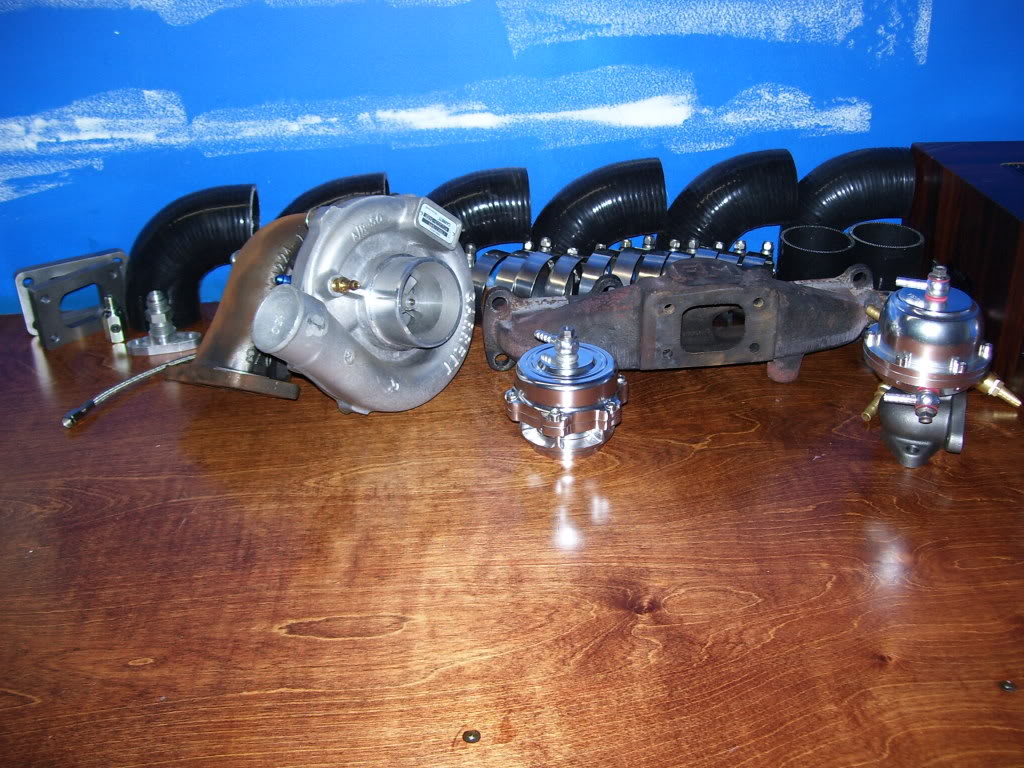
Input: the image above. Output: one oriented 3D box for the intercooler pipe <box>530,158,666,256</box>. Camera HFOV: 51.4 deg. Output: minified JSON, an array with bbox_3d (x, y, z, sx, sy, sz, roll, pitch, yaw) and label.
[{"bbox_3d":[0.082,-0.162,1.115,0.140,0.136,0.073,-4,29,-7],"label":"intercooler pipe"}]

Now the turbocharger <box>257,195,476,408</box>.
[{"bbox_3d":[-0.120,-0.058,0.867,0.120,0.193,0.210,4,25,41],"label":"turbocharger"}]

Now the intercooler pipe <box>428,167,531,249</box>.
[{"bbox_3d":[-0.054,-0.153,1.098,0.140,0.136,0.073,-2,29,-4],"label":"intercooler pipe"}]

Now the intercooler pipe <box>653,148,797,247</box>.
[{"bbox_3d":[0.223,-0.177,1.142,0.140,0.136,0.073,-6,30,-10],"label":"intercooler pipe"}]

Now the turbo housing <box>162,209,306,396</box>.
[{"bbox_3d":[-0.220,-0.080,0.950,0.135,0.150,0.150,4,25,41],"label":"turbo housing"}]

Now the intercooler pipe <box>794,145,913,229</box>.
[{"bbox_3d":[0.358,-0.195,1.175,0.140,0.136,0.073,3,29,4],"label":"intercooler pipe"}]

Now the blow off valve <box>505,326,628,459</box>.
[{"bbox_3d":[0.045,0.000,0.858,0.100,0.103,0.100,0,29,0],"label":"blow off valve"}]

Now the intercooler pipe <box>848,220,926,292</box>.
[{"bbox_3d":[0.389,-0.123,1.122,0.073,0.074,0.073,0,29,0],"label":"intercooler pipe"}]

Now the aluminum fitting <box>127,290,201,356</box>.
[{"bbox_3d":[-0.338,-0.061,1.017,0.068,0.054,0.033,-7,30,-12],"label":"aluminum fitting"}]

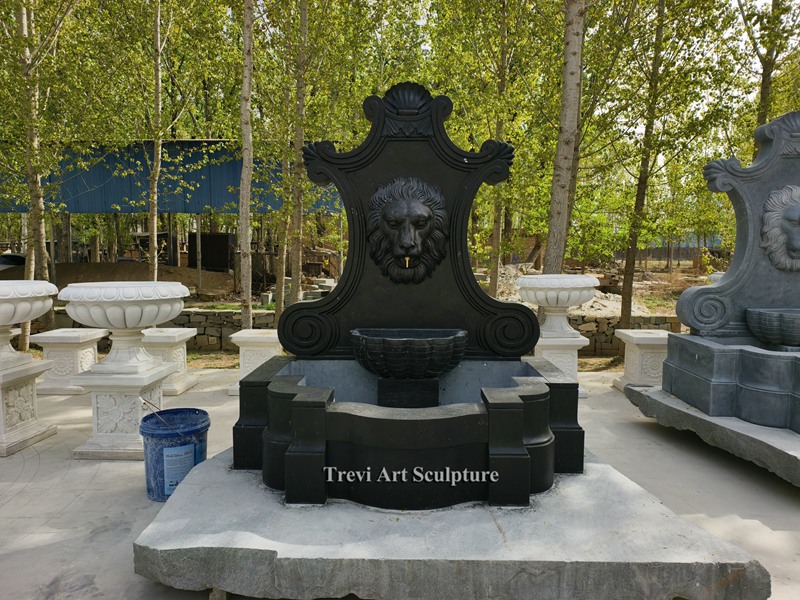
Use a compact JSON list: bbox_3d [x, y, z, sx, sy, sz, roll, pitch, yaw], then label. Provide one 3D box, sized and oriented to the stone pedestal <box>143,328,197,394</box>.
[{"bbox_3d":[-2.080,0.537,4.692,0.436,0.499,0.436,0,5,2],"label":"stone pedestal"}]

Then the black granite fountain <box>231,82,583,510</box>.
[{"bbox_3d":[0.047,-0.190,2.766,1.775,2.106,1.134,0,5,1],"label":"black granite fountain"}]

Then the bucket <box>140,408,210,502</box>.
[{"bbox_3d":[-1.127,0.779,2.697,0.326,0.371,0.326,0,5,0],"label":"bucket"}]

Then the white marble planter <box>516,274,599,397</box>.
[{"bbox_3d":[1.309,0.291,4.499,0.692,1.003,0.692,0,5,-3],"label":"white marble planter"}]

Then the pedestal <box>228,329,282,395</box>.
[{"bbox_3d":[-1.216,0.537,4.666,0.436,0.499,0.436,0,5,-3],"label":"pedestal"}]

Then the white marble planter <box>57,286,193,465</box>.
[{"bbox_3d":[-1.670,0.412,3.262,0.692,1.003,0.692,0,5,2],"label":"white marble planter"}]

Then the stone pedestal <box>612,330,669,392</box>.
[{"bbox_3d":[2.112,0.543,4.485,0.436,0.499,0.436,0,5,3],"label":"stone pedestal"}]

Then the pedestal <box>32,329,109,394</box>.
[{"bbox_3d":[-2.903,0.538,4.719,0.436,0.499,0.436,0,5,0],"label":"pedestal"}]

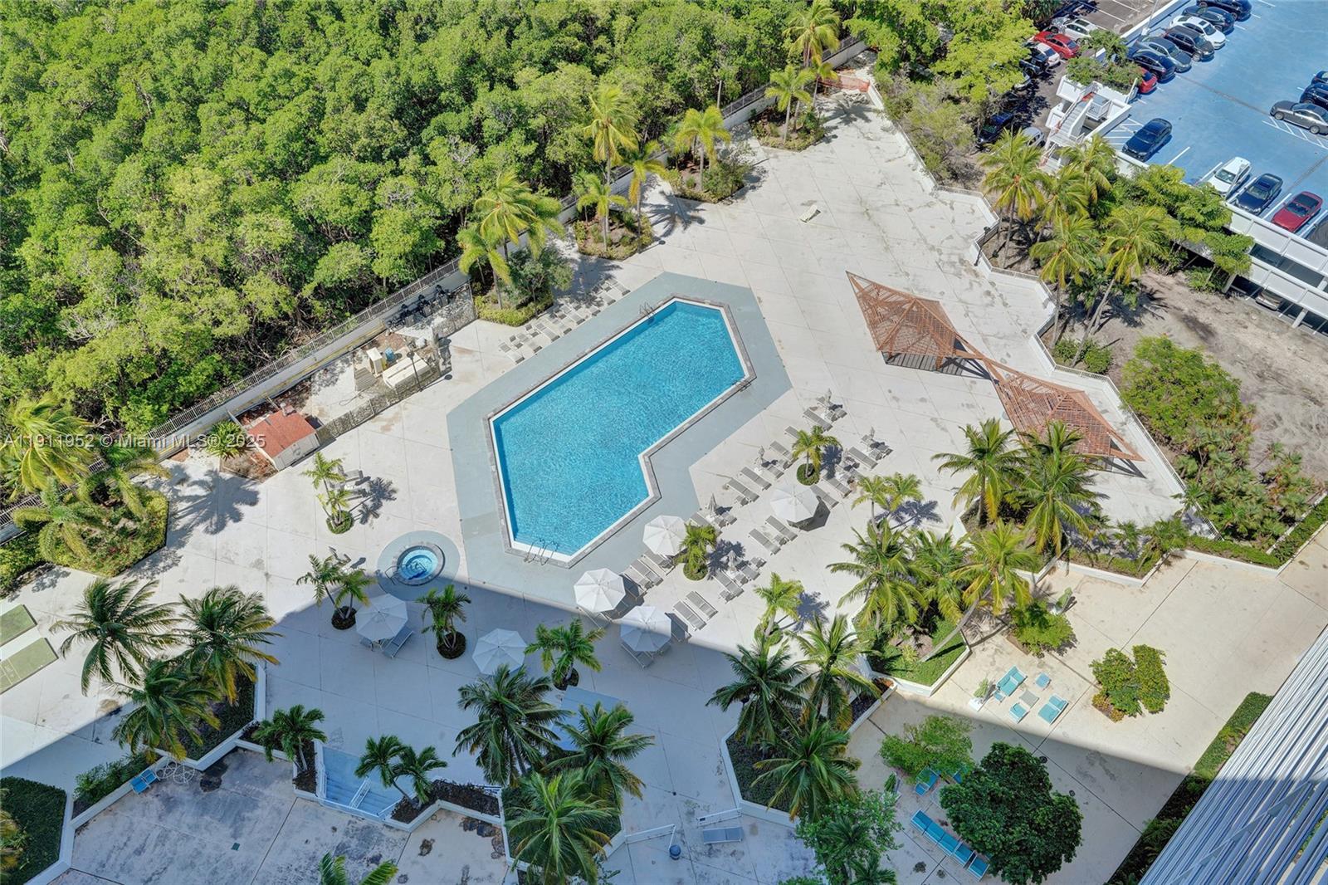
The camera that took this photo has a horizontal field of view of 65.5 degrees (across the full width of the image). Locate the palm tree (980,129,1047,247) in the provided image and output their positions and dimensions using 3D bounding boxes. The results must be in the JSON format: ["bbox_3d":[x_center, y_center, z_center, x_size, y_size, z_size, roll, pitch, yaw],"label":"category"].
[{"bbox_3d":[25.561,-17.179,75.614,4.800,9.400,4.800,-2,51,0],"label":"palm tree"}]

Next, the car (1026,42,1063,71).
[{"bbox_3d":[35.447,-37.187,97.787,1.820,1.470,4.600,-36,58,-24],"label":"car"}]

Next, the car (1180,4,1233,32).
[{"bbox_3d":[47.908,-37.411,90.185,1.820,1.470,4.600,-36,58,-24],"label":"car"}]

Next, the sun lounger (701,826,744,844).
[{"bbox_3d":[2.840,19.208,50.358,1.950,0.420,0.680,-3,51,-2],"label":"sun lounger"}]

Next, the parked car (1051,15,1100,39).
[{"bbox_3d":[39.733,-39.995,99.556,1.900,1.680,4.650,-37,59,-25],"label":"parked car"}]

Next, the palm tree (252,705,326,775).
[{"bbox_3d":[-19.115,15.968,54.181,3.600,5.600,3.400,0,51,0],"label":"palm tree"}]

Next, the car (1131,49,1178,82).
[{"bbox_3d":[41.530,-32.401,88.445,4.500,1.480,1.830,38,60,26],"label":"car"}]

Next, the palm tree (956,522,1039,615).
[{"bbox_3d":[16.245,8.244,53.676,4.600,8.500,4.500,0,51,0],"label":"palm tree"}]

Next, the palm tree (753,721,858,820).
[{"bbox_3d":[6.513,15.954,48.679,4.900,7.600,4.900,-1,51,0],"label":"palm tree"}]

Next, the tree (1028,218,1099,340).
[{"bbox_3d":[26.136,-10.262,70.035,4.600,10.260,4.600,-1,51,0],"label":"tree"}]

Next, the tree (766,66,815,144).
[{"bbox_3d":[10.286,-27.148,84.743,4.000,6.060,4.000,-1,51,0],"label":"tree"}]

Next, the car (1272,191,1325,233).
[{"bbox_3d":[47.293,-17.311,76.772,4.520,1.430,1.810,-36,59,-25],"label":"car"}]

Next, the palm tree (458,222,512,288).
[{"bbox_3d":[-12.764,-12.238,75.805,3.900,6.800,4.000,0,51,0],"label":"palm tree"}]

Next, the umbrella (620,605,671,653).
[{"bbox_3d":[-0.959,10.459,56.035,2.750,2.550,2.750,0,51,0],"label":"umbrella"}]

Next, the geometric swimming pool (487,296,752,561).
[{"bbox_3d":[-2.527,-1.703,67.951,24.414,0.200,12.882,-37,59,-24],"label":"geometric swimming pool"}]

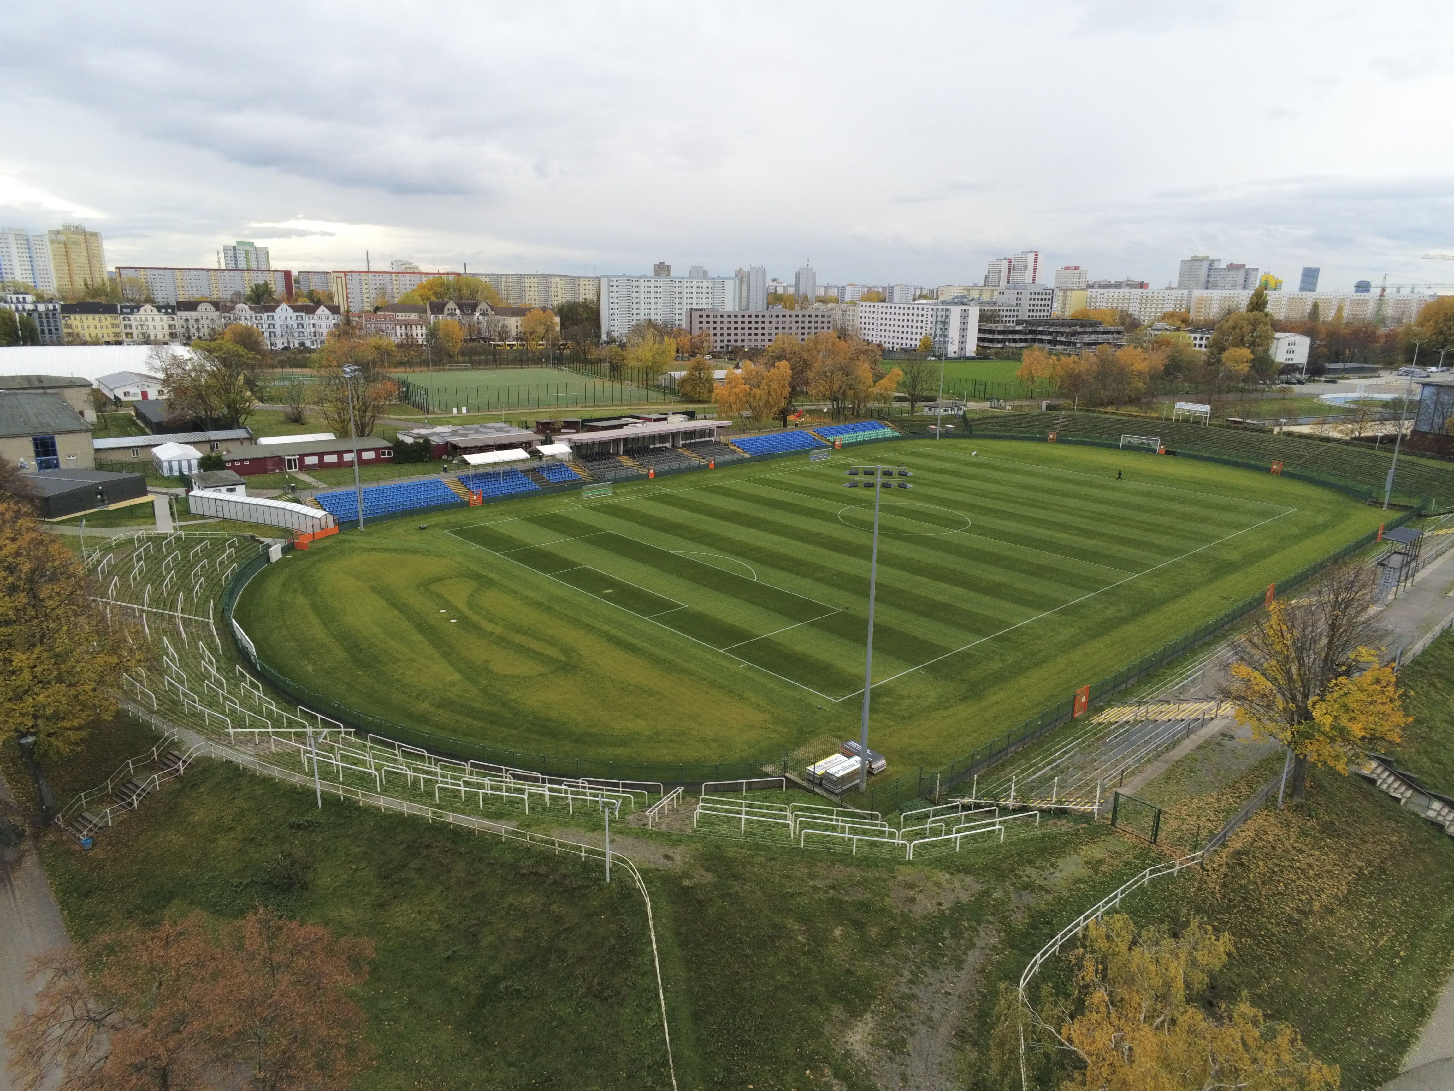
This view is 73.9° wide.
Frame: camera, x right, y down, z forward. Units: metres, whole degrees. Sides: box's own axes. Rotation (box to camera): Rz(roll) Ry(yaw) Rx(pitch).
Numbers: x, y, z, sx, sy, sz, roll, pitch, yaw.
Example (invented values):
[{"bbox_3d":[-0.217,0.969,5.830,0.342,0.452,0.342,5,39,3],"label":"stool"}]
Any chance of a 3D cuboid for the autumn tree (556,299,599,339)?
[{"bbox_3d":[-77.225,-117.556,501.260,21.691,19.474,18.437,-2,16,-8],"label":"autumn tree"}]

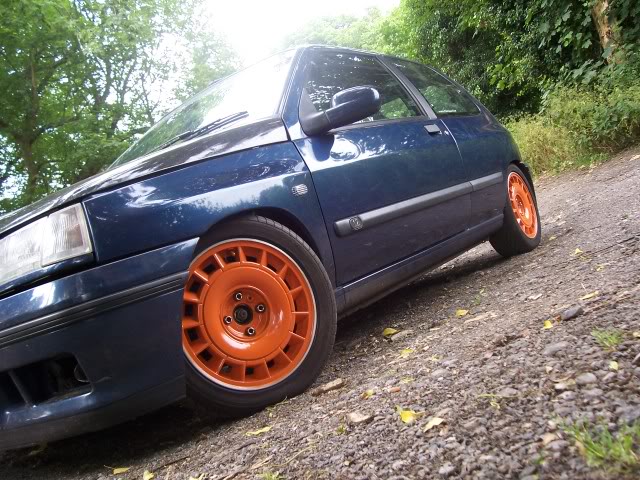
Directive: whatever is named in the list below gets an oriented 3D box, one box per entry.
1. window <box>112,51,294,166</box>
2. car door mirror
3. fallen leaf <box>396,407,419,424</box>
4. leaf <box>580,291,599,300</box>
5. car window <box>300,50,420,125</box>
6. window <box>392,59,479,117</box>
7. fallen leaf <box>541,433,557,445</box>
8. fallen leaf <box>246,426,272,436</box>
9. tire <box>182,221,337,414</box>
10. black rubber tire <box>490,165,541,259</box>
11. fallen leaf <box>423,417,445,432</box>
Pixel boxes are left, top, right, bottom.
[{"bbox_3d":[-0.659,-0.423,2.740,1.400,0.129,0.660,-20,36,35],"label":"window"},{"bbox_3d":[0.062,-0.440,2.139,0.235,0.130,0.140,-20,-2,35],"label":"car door mirror"},{"bbox_3d":[0.172,0.343,1.220,0.040,0.015,0.050,-20,-2,35],"label":"fallen leaf"},{"bbox_3d":[0.763,0.159,1.781,0.062,0.015,0.035,-18,-2,-12],"label":"leaf"},{"bbox_3d":[0.117,-0.658,2.681,0.050,0.446,1.087,-45,-16,32],"label":"car window"},{"bbox_3d":[0.678,-0.847,3.566,0.050,0.429,0.815,-44,-15,29],"label":"window"},{"bbox_3d":[0.327,0.281,0.888,0.028,0.012,0.022,-18,-2,-32],"label":"fallen leaf"},{"bbox_3d":[-0.146,0.461,1.518,0.062,0.013,0.030,-19,-2,11],"label":"fallen leaf"},{"bbox_3d":[-0.232,0.215,1.769,0.565,0.565,0.200,-18,-2,-32],"label":"tire"},{"bbox_3d":[1.147,-0.184,3.787,0.200,0.565,0.565,-20,-2,35],"label":"black rubber tire"},{"bbox_3d":[0.203,0.329,1.120,0.052,0.014,0.028,-17,-2,-40],"label":"fallen leaf"}]

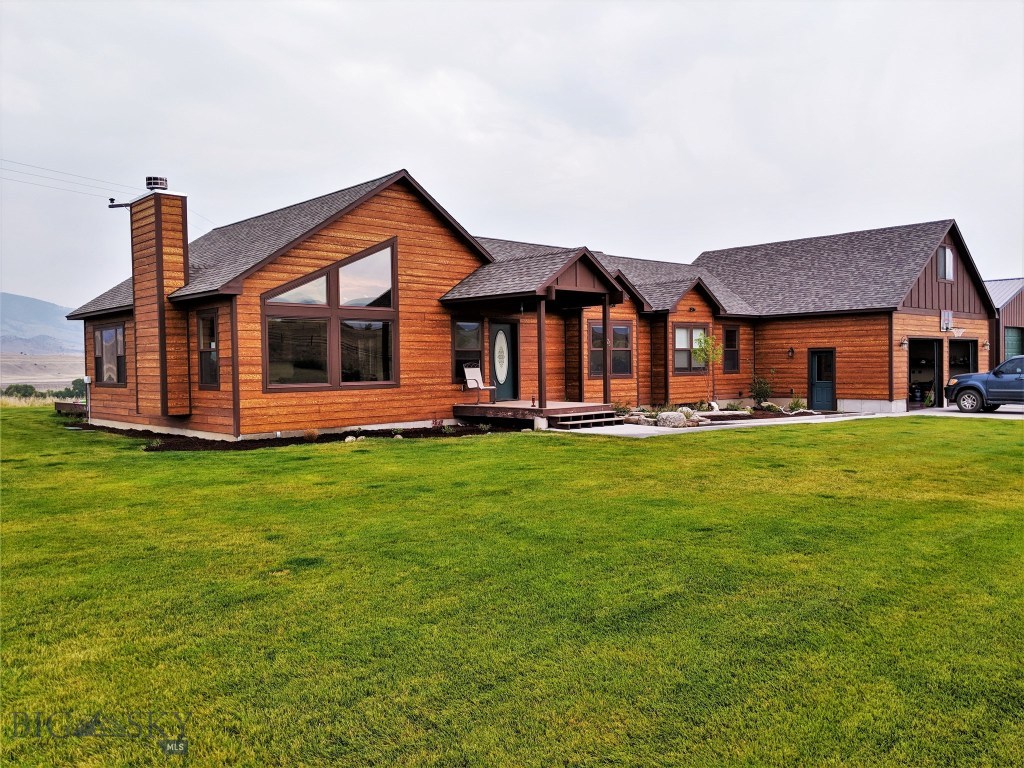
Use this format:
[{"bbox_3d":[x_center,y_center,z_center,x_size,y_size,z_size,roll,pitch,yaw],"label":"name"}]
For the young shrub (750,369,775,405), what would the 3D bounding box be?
[{"bbox_3d":[8.782,0.105,28.000,0.799,1.297,0.799,-3,2,-44],"label":"young shrub"}]

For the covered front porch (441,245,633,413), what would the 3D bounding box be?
[{"bbox_3d":[0.530,-1.302,19.536,3.170,3.824,3.321,-3,2,-44],"label":"covered front porch"}]

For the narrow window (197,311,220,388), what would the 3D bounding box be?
[{"bbox_3d":[-6.446,-0.714,16.900,0.121,1.711,1.047,-3,2,-44],"label":"narrow window"}]

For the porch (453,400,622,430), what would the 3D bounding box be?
[{"bbox_3d":[0.672,0.751,19.485,2.465,0.483,3.623,-3,2,-44],"label":"porch"}]

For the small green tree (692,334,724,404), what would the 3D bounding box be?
[{"bbox_3d":[6.298,-0.449,25.600,0.974,2.276,0.974,-3,2,-44],"label":"small green tree"}]

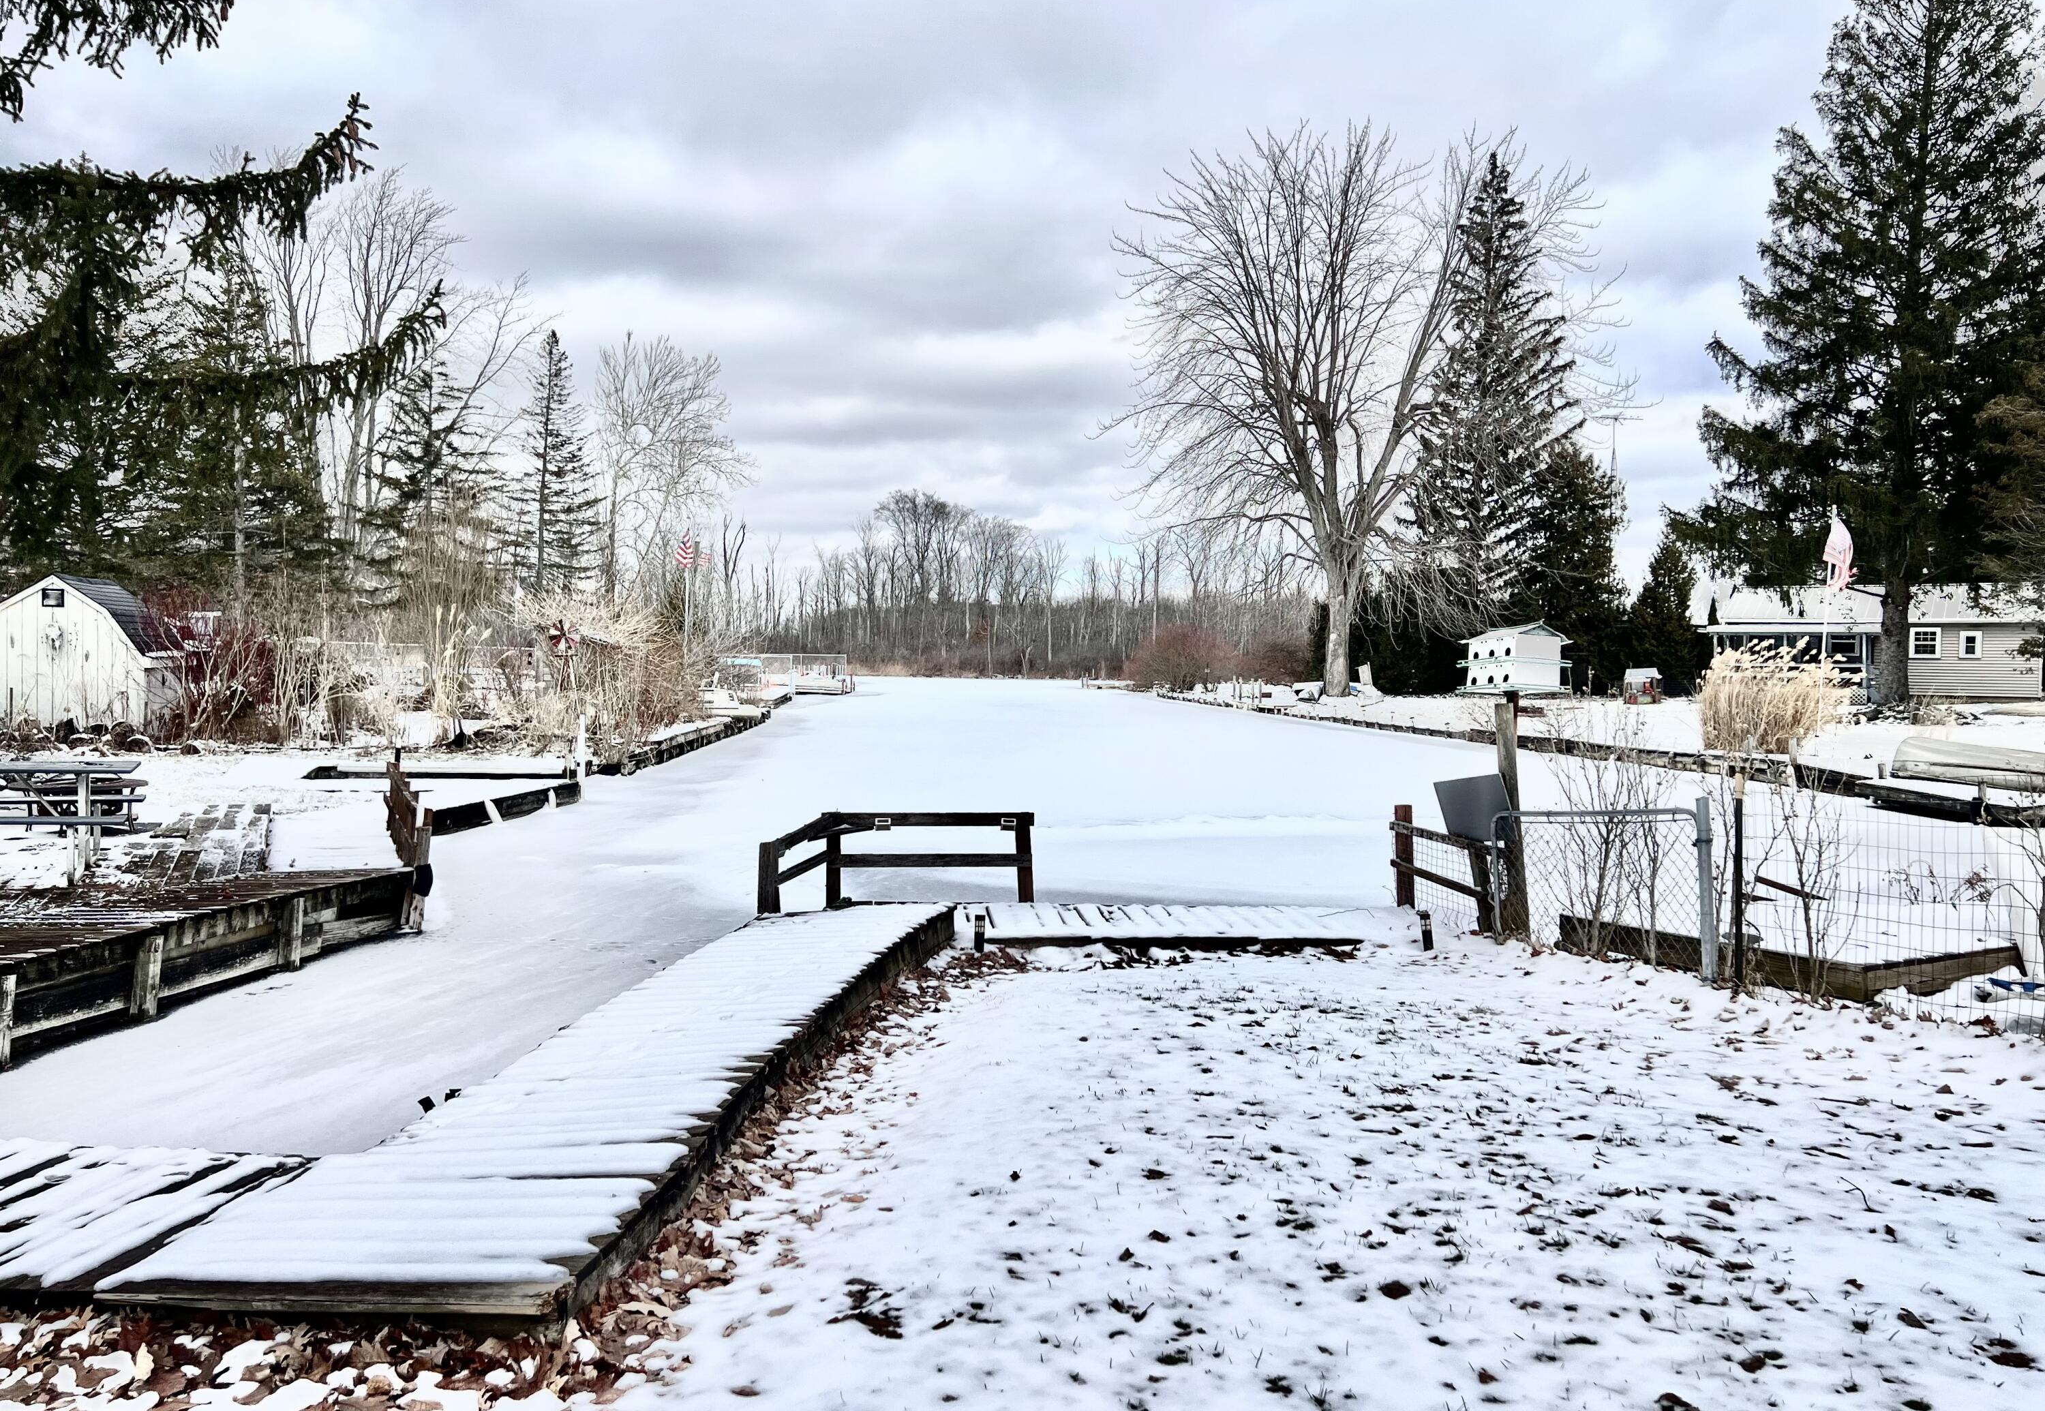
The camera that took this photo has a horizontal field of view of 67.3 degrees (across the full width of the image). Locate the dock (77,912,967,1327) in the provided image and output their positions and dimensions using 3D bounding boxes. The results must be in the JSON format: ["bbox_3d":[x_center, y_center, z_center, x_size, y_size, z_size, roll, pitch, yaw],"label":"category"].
[{"bbox_3d":[-1.240,1.315,6.200,1.090,0.220,5.600,0,2,7],"label":"dock"}]

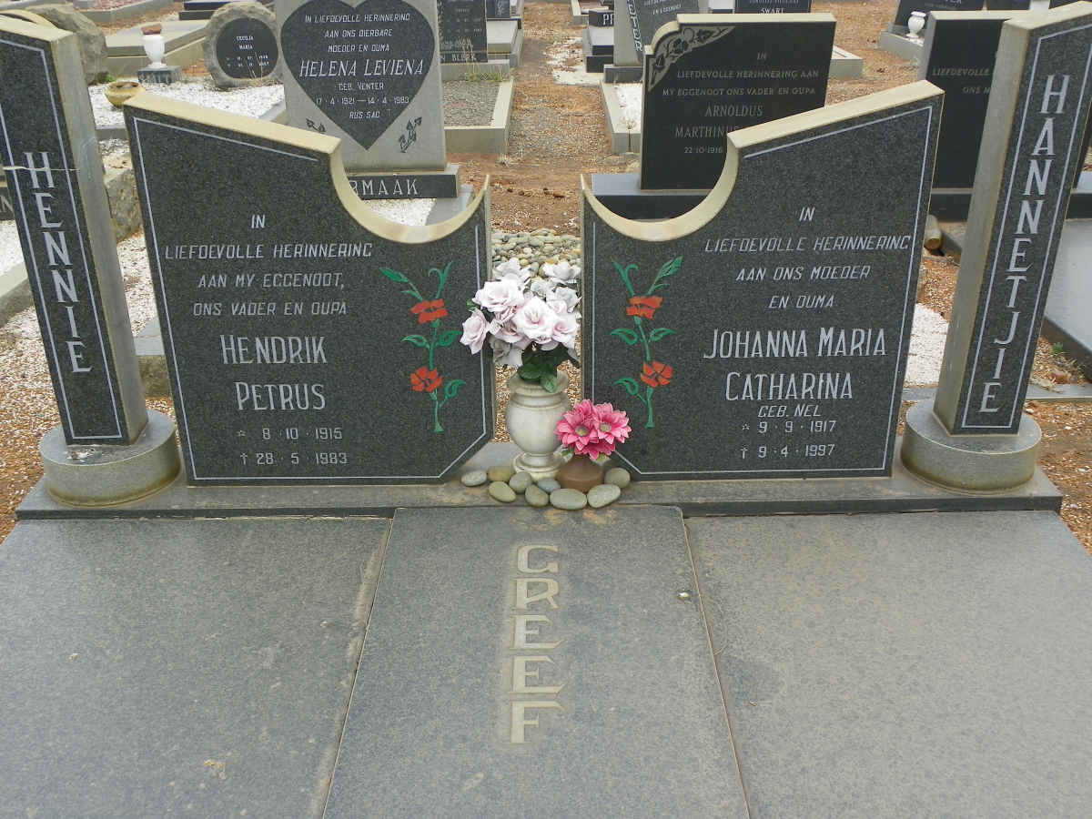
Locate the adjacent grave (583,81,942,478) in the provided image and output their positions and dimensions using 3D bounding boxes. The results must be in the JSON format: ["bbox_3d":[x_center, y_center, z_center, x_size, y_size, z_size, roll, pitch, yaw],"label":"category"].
[{"bbox_3d":[0.380,-0.222,2.162,0.620,0.756,0.103,-1,26,0],"label":"adjacent grave"}]

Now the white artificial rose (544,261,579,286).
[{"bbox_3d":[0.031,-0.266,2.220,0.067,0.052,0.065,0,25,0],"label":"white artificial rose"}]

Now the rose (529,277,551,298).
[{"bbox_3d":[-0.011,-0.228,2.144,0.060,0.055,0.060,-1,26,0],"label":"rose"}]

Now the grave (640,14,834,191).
[{"bbox_3d":[0.704,-1.146,4.251,0.675,0.616,0.090,-1,26,0],"label":"grave"}]

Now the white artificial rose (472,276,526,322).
[{"bbox_3d":[-0.086,-0.204,2.079,0.091,0.065,0.078,3,27,8],"label":"white artificial rose"}]

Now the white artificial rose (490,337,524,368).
[{"bbox_3d":[-0.073,-0.108,2.152,0.064,0.056,0.058,7,27,15],"label":"white artificial rose"}]

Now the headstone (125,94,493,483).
[{"bbox_3d":[-0.416,-0.212,2.166,0.620,0.756,0.103,-1,26,0],"label":"headstone"}]

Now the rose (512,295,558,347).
[{"bbox_3d":[-0.018,-0.162,2.068,0.088,0.080,0.068,-1,26,0],"label":"rose"}]

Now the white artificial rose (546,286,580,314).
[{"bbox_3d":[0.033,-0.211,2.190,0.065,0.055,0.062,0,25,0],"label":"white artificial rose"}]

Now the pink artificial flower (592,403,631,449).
[{"bbox_3d":[0.126,0.031,2.200,0.076,0.078,0.050,-5,-1,-9],"label":"pink artificial flower"}]

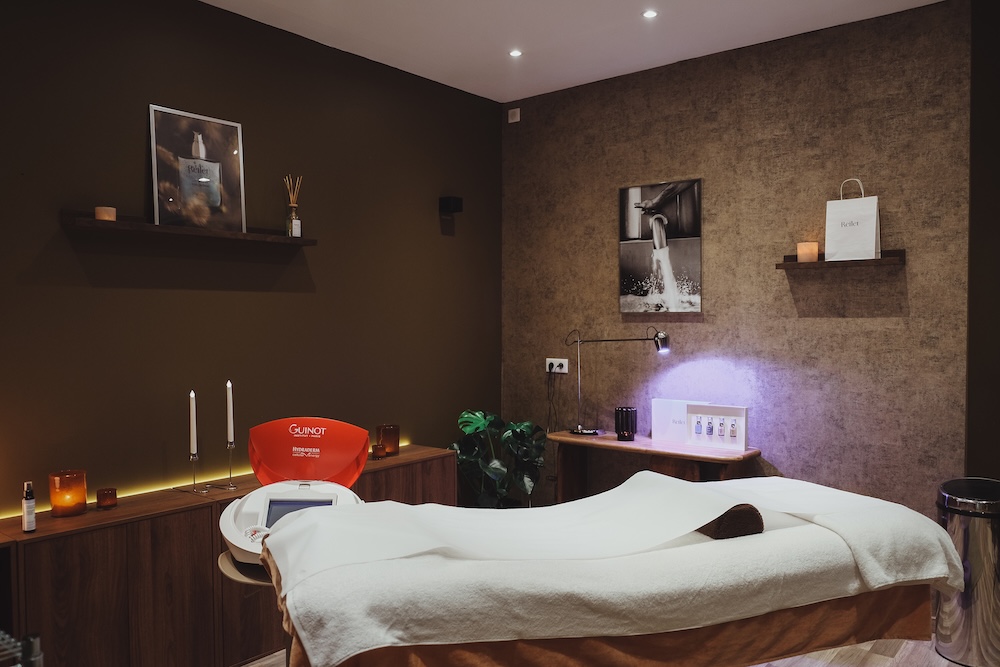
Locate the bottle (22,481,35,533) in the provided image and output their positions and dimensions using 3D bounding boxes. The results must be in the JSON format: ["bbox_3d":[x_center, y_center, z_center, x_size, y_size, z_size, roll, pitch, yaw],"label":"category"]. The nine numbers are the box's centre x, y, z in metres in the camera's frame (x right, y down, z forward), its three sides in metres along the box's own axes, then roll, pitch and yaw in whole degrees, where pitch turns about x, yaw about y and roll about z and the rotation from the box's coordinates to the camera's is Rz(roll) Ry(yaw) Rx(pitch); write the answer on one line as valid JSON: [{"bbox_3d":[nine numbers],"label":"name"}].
[{"bbox_3d":[-1.513,0.556,2.408,0.040,0.160,0.040,1,2,40],"label":"bottle"}]

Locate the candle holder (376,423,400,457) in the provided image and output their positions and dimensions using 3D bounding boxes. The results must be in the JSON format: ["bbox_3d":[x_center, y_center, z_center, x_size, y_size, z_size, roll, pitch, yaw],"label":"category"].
[{"bbox_3d":[-0.556,0.532,3.737,0.113,0.139,0.113,0,1,0],"label":"candle holder"}]

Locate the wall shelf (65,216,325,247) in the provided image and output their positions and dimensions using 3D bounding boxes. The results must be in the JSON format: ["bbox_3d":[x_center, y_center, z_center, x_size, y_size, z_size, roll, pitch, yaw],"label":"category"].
[{"bbox_3d":[-1.250,-0.436,3.170,0.124,0.071,1.064,1,2,40],"label":"wall shelf"}]

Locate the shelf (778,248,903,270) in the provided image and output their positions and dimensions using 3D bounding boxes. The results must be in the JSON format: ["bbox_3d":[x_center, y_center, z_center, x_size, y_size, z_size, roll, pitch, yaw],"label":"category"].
[{"bbox_3d":[1.556,-0.338,3.448,0.529,0.072,0.117,1,2,40],"label":"shelf"}]

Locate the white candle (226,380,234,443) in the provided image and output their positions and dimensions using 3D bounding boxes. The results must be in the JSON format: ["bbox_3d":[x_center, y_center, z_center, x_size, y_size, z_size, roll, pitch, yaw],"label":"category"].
[{"bbox_3d":[-1.113,0.324,3.103,0.025,0.261,0.025,1,2,40],"label":"white candle"}]

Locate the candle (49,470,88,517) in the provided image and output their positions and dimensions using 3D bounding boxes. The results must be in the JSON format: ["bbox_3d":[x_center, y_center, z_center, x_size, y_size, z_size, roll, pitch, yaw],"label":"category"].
[{"bbox_3d":[-1.512,0.560,2.629,0.113,0.139,0.113,1,2,40],"label":"candle"}]

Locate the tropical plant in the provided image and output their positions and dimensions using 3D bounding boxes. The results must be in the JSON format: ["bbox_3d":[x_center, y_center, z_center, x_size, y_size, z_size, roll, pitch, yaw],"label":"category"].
[{"bbox_3d":[-0.014,0.858,4.255,0.550,0.856,0.520,0,1,-5],"label":"tropical plant"}]

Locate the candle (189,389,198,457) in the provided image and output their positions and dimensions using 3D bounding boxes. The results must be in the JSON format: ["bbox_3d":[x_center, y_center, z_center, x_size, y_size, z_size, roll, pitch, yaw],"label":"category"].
[{"bbox_3d":[-1.244,0.366,3.056,0.025,0.268,0.025,1,2,40],"label":"candle"}]

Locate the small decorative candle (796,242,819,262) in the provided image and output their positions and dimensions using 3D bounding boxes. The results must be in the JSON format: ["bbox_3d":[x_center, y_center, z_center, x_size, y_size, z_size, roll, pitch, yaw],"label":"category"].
[{"bbox_3d":[1.450,-0.373,3.533,0.093,0.101,0.093,1,2,40],"label":"small decorative candle"}]

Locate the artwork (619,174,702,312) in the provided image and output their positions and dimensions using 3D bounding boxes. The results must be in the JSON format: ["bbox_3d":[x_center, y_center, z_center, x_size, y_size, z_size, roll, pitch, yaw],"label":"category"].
[{"bbox_3d":[0.834,-0.442,3.904,0.469,0.666,0.022,1,2,40],"label":"artwork"}]

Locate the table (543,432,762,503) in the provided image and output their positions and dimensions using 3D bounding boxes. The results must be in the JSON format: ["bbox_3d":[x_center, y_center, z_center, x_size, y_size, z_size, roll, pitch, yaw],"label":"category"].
[{"bbox_3d":[0.754,0.932,3.961,1.121,0.723,0.379,1,2,40],"label":"table"}]

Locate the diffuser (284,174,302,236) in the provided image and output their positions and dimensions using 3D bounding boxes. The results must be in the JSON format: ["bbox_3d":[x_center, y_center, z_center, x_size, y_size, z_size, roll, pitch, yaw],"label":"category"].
[{"bbox_3d":[-0.919,-0.559,3.351,0.080,0.301,0.070,-1,2,-44],"label":"diffuser"}]

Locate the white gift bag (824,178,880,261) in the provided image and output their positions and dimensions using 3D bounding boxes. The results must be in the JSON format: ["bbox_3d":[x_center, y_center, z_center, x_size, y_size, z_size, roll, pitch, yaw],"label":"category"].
[{"bbox_3d":[1.534,-0.484,3.262,0.202,0.367,0.085,1,2,40],"label":"white gift bag"}]

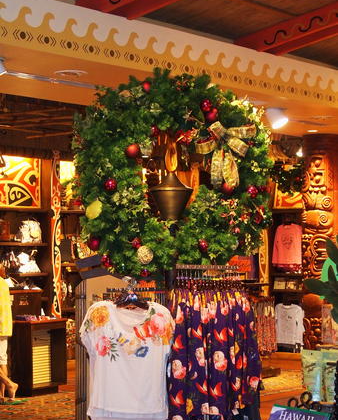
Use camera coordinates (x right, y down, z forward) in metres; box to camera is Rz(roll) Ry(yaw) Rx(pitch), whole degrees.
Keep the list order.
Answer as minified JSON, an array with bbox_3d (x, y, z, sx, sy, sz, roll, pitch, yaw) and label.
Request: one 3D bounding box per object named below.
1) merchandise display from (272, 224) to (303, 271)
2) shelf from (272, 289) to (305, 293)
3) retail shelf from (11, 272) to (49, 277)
[{"bbox_3d":[1.702,0.510,14.200,0.430,0.630,0.120,0,-2,0],"label":"merchandise display"},{"bbox_3d":[1.729,1.179,14.300,0.470,0.040,0.330,0,-2,0],"label":"shelf"},{"bbox_3d":[-2.018,0.933,14.300,0.570,0.045,0.350,0,-2,0],"label":"retail shelf"}]

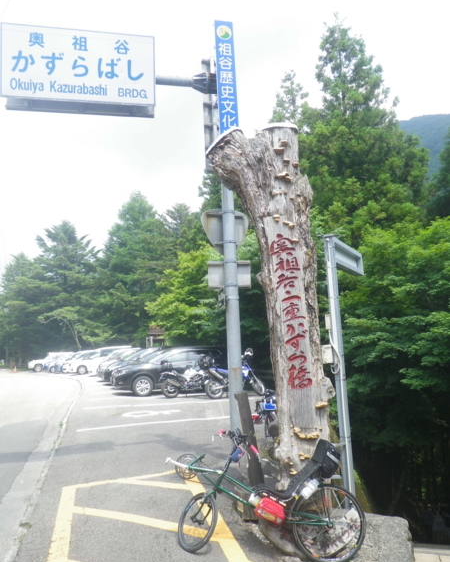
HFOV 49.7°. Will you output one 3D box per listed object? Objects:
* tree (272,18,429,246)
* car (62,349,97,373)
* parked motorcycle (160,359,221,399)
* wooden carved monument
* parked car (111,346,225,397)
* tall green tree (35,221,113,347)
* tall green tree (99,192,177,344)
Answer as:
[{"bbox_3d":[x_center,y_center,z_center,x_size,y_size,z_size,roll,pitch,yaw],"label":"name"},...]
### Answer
[{"bbox_3d":[6.477,-4.290,22.678,7.000,17.435,7.000,-4,-7,0],"label":"tree"},{"bbox_3d":[-10.350,6.350,37.400,4.300,1.620,1.720,2,-9,-27],"label":"car"},{"bbox_3d":[-1.150,3.360,16.700,2.120,1.270,0.850,2,-9,-25],"label":"parked motorcycle"},{"bbox_3d":[0.435,0.234,4.604,1.033,3.566,0.700,-5,-7,10],"label":"wooden carved monument"},{"bbox_3d":[-2.020,3.290,18.300,4.600,1.720,1.820,2,-9,-26],"label":"parked car"},{"bbox_3d":[-16.900,1.300,52.500,8.000,15.200,8.000,-2,-8,0],"label":"tall green tree"},{"bbox_3d":[-8.198,-0.379,47.506,8.000,17.352,8.000,-4,-7,0],"label":"tall green tree"}]

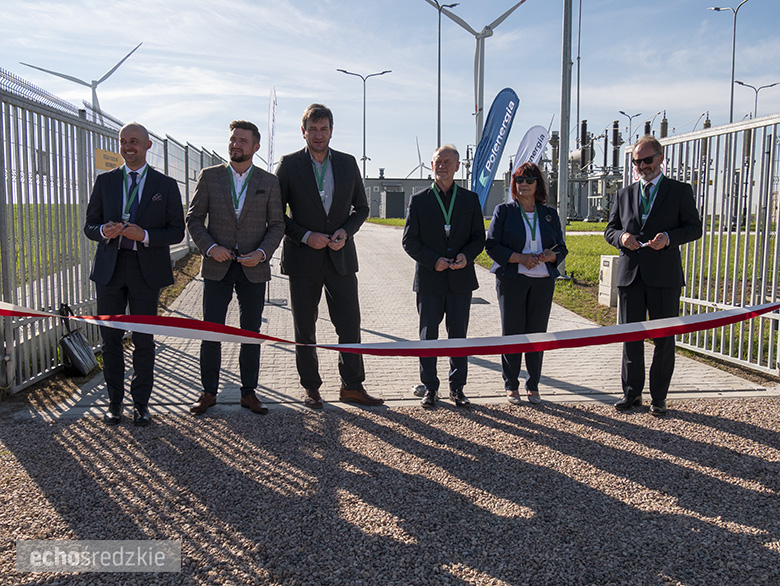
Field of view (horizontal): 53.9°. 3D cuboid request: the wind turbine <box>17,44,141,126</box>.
[{"bbox_3d":[-254.639,-142.476,646.823,98.400,139.792,13.000,-4,8,-36],"label":"wind turbine"}]

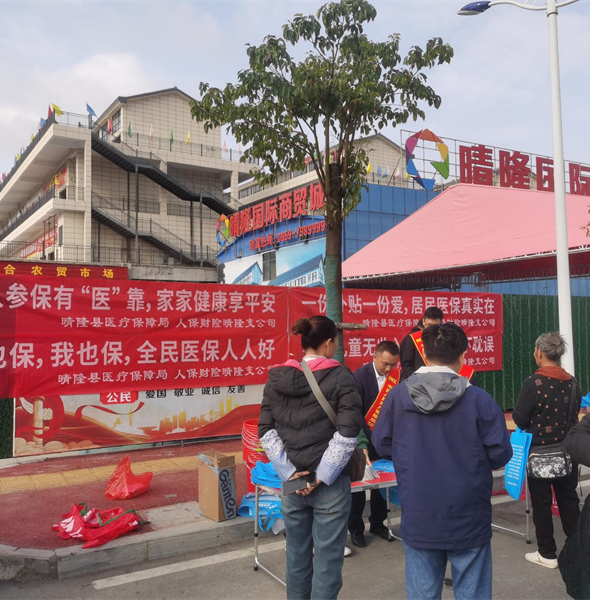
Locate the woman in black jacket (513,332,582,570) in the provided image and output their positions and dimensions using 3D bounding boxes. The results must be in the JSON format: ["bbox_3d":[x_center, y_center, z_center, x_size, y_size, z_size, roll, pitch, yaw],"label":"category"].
[{"bbox_3d":[1.750,1.016,4.378,0.470,1.570,0.330,2,-3,-30],"label":"woman in black jacket"}]

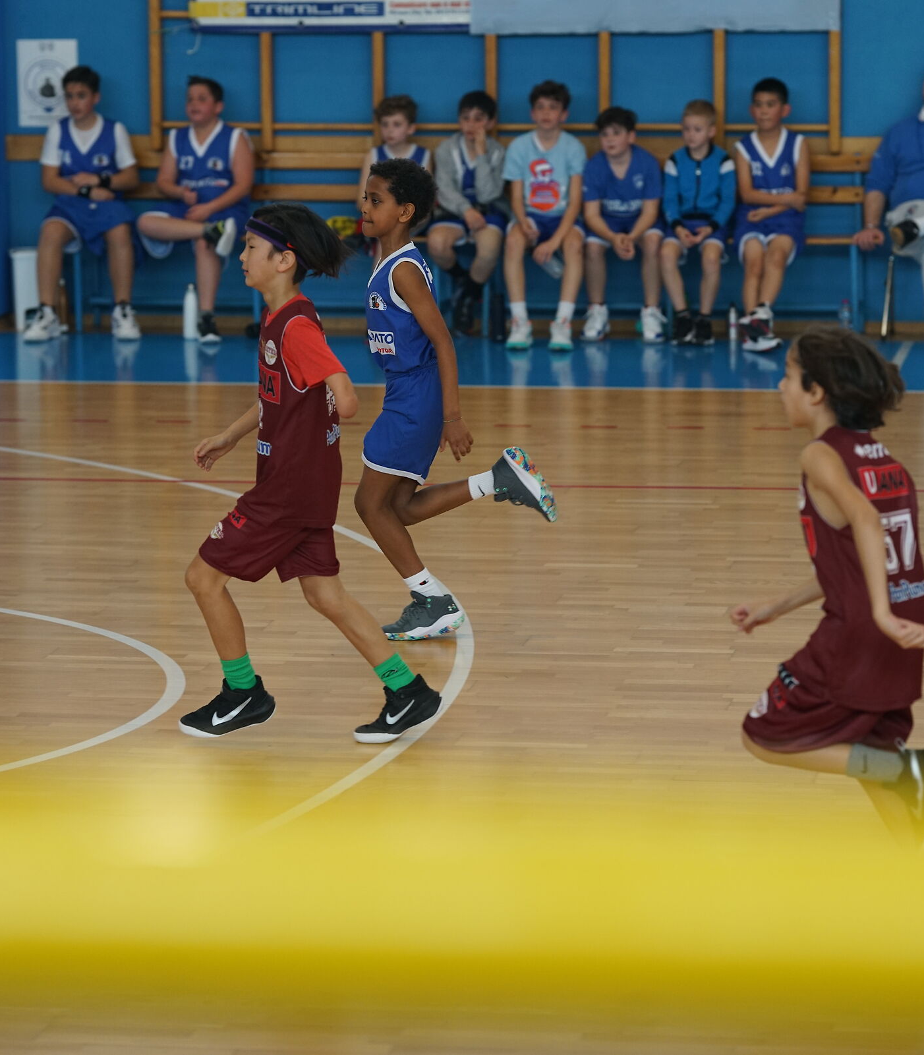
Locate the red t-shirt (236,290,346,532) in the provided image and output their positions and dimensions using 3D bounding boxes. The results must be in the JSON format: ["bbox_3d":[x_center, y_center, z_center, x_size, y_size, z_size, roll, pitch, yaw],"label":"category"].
[{"bbox_3d":[-0.437,-0.299,11.943,0.280,0.620,0.390,-2,8,-5],"label":"red t-shirt"}]

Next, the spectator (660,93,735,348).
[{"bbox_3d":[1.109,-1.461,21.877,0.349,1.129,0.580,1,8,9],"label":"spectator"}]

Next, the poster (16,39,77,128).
[{"bbox_3d":[-2.030,-2.178,22.617,0.297,0.420,0.010,1,8,9],"label":"poster"}]

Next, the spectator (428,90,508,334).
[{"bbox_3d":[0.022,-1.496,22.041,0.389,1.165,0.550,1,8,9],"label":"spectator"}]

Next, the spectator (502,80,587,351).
[{"bbox_3d":[0.377,-1.486,21.762,0.430,1.210,0.820,1,9,9],"label":"spectator"}]

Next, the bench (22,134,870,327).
[{"bbox_3d":[-0.099,-1.389,22.151,4.100,0.910,0.480,1,9,9],"label":"bench"}]

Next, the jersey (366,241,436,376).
[{"bbox_3d":[-0.180,-0.645,13.576,0.180,0.405,0.285,-2,9,-13],"label":"jersey"}]

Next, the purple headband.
[{"bbox_3d":[-0.473,-0.726,11.885,0.195,0.055,0.155,31,5,-6],"label":"purple headband"}]

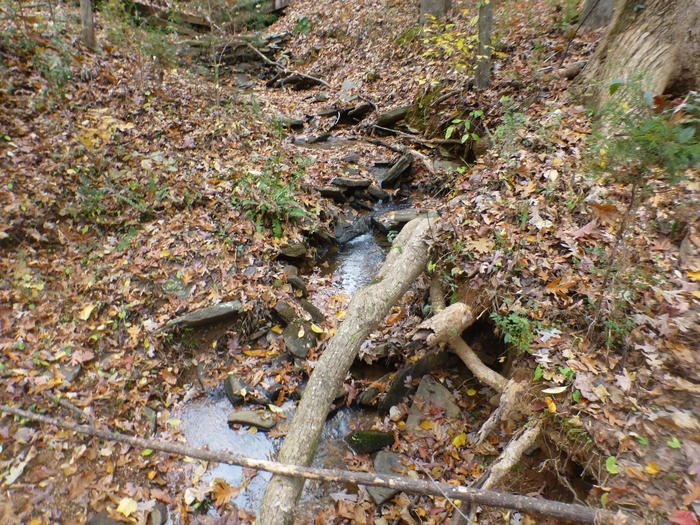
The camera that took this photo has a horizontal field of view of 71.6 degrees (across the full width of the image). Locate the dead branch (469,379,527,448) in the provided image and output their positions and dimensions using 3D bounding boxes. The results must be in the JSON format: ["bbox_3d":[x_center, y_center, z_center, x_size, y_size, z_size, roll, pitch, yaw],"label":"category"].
[{"bbox_3d":[0.622,0.640,2.050,0.319,0.070,0.075,-48,36,-11],"label":"dead branch"}]

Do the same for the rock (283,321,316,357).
[{"bbox_3d":[-0.286,0.436,2.750,0.190,0.140,0.170,0,19,0],"label":"rock"}]

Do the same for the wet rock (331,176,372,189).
[{"bbox_3d":[0.005,-0.775,4.700,0.380,0.080,0.220,0,19,0],"label":"wet rock"}]

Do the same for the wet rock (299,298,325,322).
[{"bbox_3d":[-0.194,0.246,2.500,0.075,0.060,0.183,-14,32,-34],"label":"wet rock"}]

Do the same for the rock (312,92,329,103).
[{"bbox_3d":[-0.419,-2.346,6.900,0.220,0.110,0.200,0,19,0],"label":"rock"}]

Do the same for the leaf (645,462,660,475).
[{"bbox_3d":[0.948,0.645,1.520,0.043,0.015,0.040,0,33,0],"label":"leaf"}]

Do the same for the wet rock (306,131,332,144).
[{"bbox_3d":[-0.352,-1.442,5.600,0.290,0.130,0.200,0,19,0],"label":"wet rock"}]

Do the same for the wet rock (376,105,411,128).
[{"bbox_3d":[0.538,-1.805,6.000,0.400,0.220,0.250,0,19,0],"label":"wet rock"}]

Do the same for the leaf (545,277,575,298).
[{"bbox_3d":[1.166,0.142,2.700,0.145,0.030,0.120,-10,35,7],"label":"leaf"}]

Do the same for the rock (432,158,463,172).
[{"bbox_3d":[0.834,-0.830,4.150,0.280,0.090,0.200,0,19,0],"label":"rock"}]

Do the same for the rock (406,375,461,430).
[{"bbox_3d":[0.456,0.764,2.650,0.270,0.080,0.310,0,39,0],"label":"rock"}]

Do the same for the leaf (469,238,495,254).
[{"bbox_3d":[0.718,-0.087,2.650,0.140,0.030,0.110,-13,32,0],"label":"leaf"}]

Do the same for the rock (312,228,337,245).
[{"bbox_3d":[-0.169,-0.166,3.100,0.170,0.070,0.140,0,19,0],"label":"rock"}]

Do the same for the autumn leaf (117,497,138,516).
[{"bbox_3d":[-0.894,0.980,1.950,0.085,0.020,0.095,0,19,0],"label":"autumn leaf"}]

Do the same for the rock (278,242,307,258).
[{"bbox_3d":[-0.468,-0.098,3.950,0.215,0.080,0.160,0,21,0],"label":"rock"}]

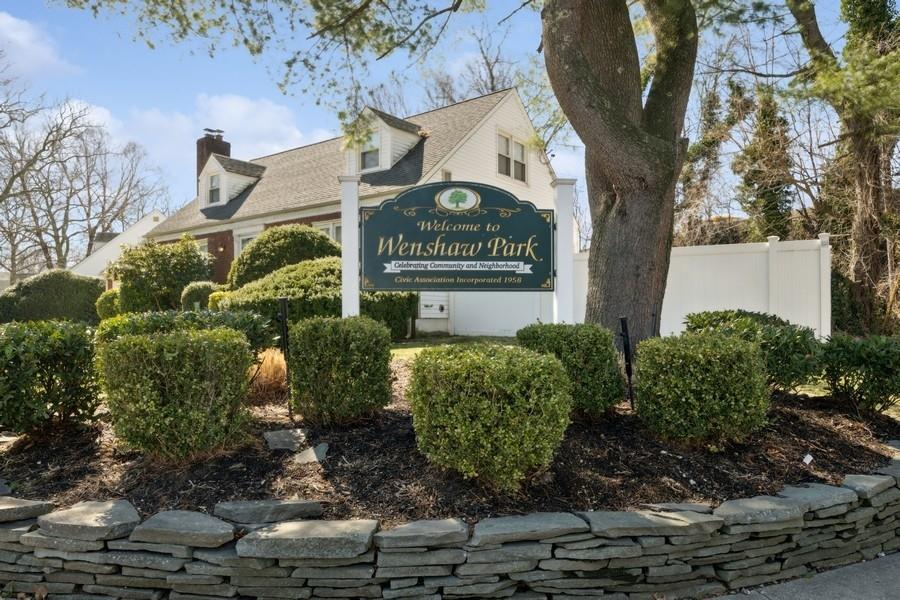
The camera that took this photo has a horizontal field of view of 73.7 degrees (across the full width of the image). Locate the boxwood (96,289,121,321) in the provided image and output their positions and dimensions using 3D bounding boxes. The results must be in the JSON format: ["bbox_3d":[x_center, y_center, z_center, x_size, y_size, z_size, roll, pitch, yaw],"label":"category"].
[{"bbox_3d":[-8.400,0.250,14.800,0.900,1.050,0.900,0,0,0],"label":"boxwood"}]

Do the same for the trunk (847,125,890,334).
[{"bbox_3d":[8.700,-1.450,12.500,0.800,4.400,0.800,0,0,0],"label":"trunk"}]

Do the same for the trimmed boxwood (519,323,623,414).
[{"bbox_3d":[0.999,0.574,5.292,0.830,0.720,0.800,0,-1,8],"label":"trimmed boxwood"}]

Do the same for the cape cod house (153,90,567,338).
[{"bbox_3d":[-3.487,-2.652,20.842,13.620,7.047,8.043,-1,-1,40],"label":"cape cod house"}]

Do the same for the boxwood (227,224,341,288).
[{"bbox_3d":[-3.750,-0.500,13.600,2.600,2.400,2.300,0,0,0],"label":"boxwood"}]

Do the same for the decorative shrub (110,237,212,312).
[{"bbox_3d":[-8.222,-0.385,17.205,2.700,2.450,2.400,-1,-1,40],"label":"decorative shrub"}]

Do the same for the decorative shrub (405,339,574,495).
[{"bbox_3d":[0.200,0.570,3.050,0.770,0.650,0.720,0,0,0],"label":"decorative shrub"}]

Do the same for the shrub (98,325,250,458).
[{"bbox_3d":[-1.867,0.618,4.141,0.850,0.780,0.800,0,-1,-20],"label":"shrub"}]

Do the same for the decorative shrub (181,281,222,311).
[{"bbox_3d":[-5.850,0.198,14.197,0.950,1.150,0.950,-1,-1,40],"label":"decorative shrub"}]

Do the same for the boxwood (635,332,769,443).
[{"bbox_3d":[1.610,0.545,3.900,0.760,0.640,0.700,0,0,0],"label":"boxwood"}]

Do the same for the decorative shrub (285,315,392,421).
[{"bbox_3d":[-0.810,0.480,4.400,0.720,0.700,0.680,0,0,0],"label":"decorative shrub"}]

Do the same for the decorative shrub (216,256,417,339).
[{"bbox_3d":[-2.641,-0.032,12.400,3.400,1.700,2.500,-1,-1,40],"label":"decorative shrub"}]

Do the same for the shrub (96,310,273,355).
[{"bbox_3d":[-2.508,0.539,5.692,1.500,0.800,1.000,0,-1,-15],"label":"shrub"}]

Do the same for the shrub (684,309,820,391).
[{"bbox_3d":[2.630,0.420,5.250,1.120,0.700,1.000,-1,-1,27],"label":"shrub"}]

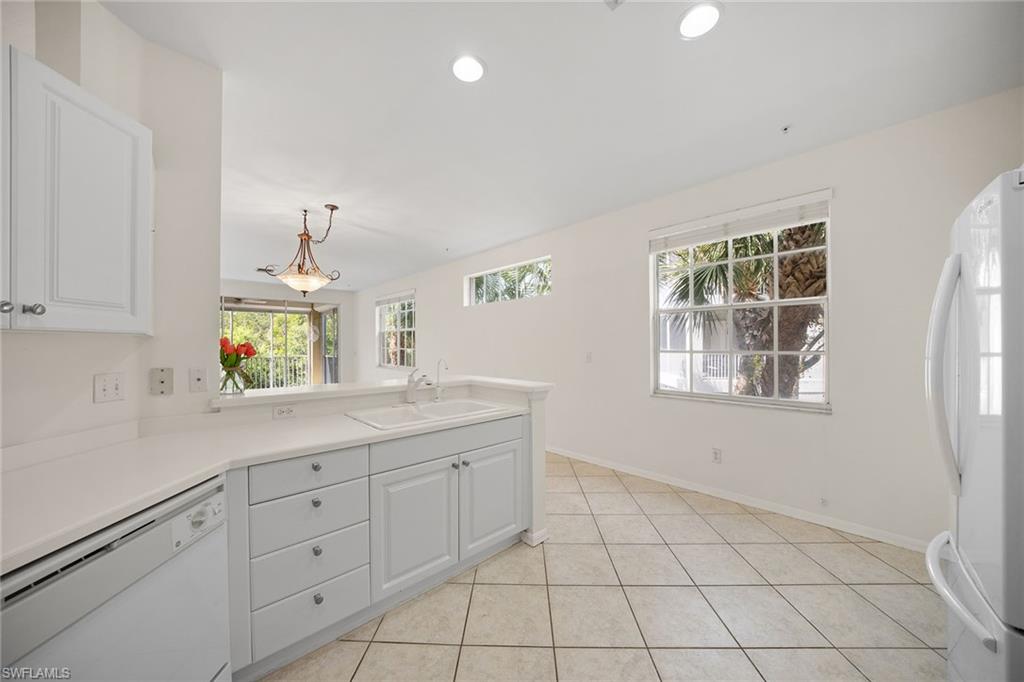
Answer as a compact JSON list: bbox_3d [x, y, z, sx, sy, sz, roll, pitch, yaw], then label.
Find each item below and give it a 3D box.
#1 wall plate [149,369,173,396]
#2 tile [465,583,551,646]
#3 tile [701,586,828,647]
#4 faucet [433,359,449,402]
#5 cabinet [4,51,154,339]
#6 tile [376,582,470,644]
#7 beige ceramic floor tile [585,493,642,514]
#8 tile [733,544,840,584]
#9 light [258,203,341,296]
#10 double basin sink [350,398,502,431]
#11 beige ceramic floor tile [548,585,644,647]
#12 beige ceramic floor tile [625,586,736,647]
[{"bbox_3d":[-1.612,0.190,1.570,0.077,0.124,0.008,0,0,-41],"label":"wall plate"},{"bbox_3d":[-0.012,1.341,1.679,0.405,0.012,0.385,0,0,-1],"label":"tile"},{"bbox_3d":[1.209,1.341,1.672,0.405,0.012,0.385,0,0,-1],"label":"tile"},{"bbox_3d":[-0.510,0.280,2.385,0.055,0.310,0.130,0,0,-44],"label":"faucet"},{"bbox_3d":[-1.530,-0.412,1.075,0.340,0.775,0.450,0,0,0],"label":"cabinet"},{"bbox_3d":[-0.417,1.341,1.693,0.405,0.012,0.385,0,0,-1],"label":"tile"},{"bbox_3d":[0.826,1.341,2.804,0.405,0.012,0.385,0,0,-1],"label":"beige ceramic floor tile"},{"bbox_3d":[1.632,1.341,2.056,0.405,0.012,0.385,0,0,-1],"label":"tile"},{"bbox_3d":[-2.180,-0.925,3.600,0.700,0.910,0.700,0,0,0],"label":"light"},{"bbox_3d":[-0.516,0.525,2.125,0.820,0.190,0.530,0,0,-44],"label":"double basin sink"},{"bbox_3d":[0.393,1.341,1.672,0.405,0.012,0.385,0,0,-1],"label":"beige ceramic floor tile"},{"bbox_3d":[0.801,1.341,1.671,0.405,0.012,0.385,0,0,-1],"label":"beige ceramic floor tile"}]

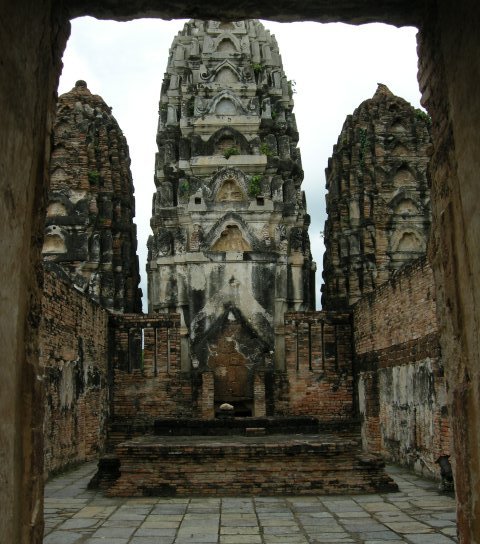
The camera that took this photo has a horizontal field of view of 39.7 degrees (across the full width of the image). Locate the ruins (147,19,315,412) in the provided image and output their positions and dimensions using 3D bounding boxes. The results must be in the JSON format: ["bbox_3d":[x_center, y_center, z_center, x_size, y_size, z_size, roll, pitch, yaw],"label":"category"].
[{"bbox_3d":[-0.388,-2.582,22.122,5.350,14.500,5.400,-1,-10,-1],"label":"ruins"}]

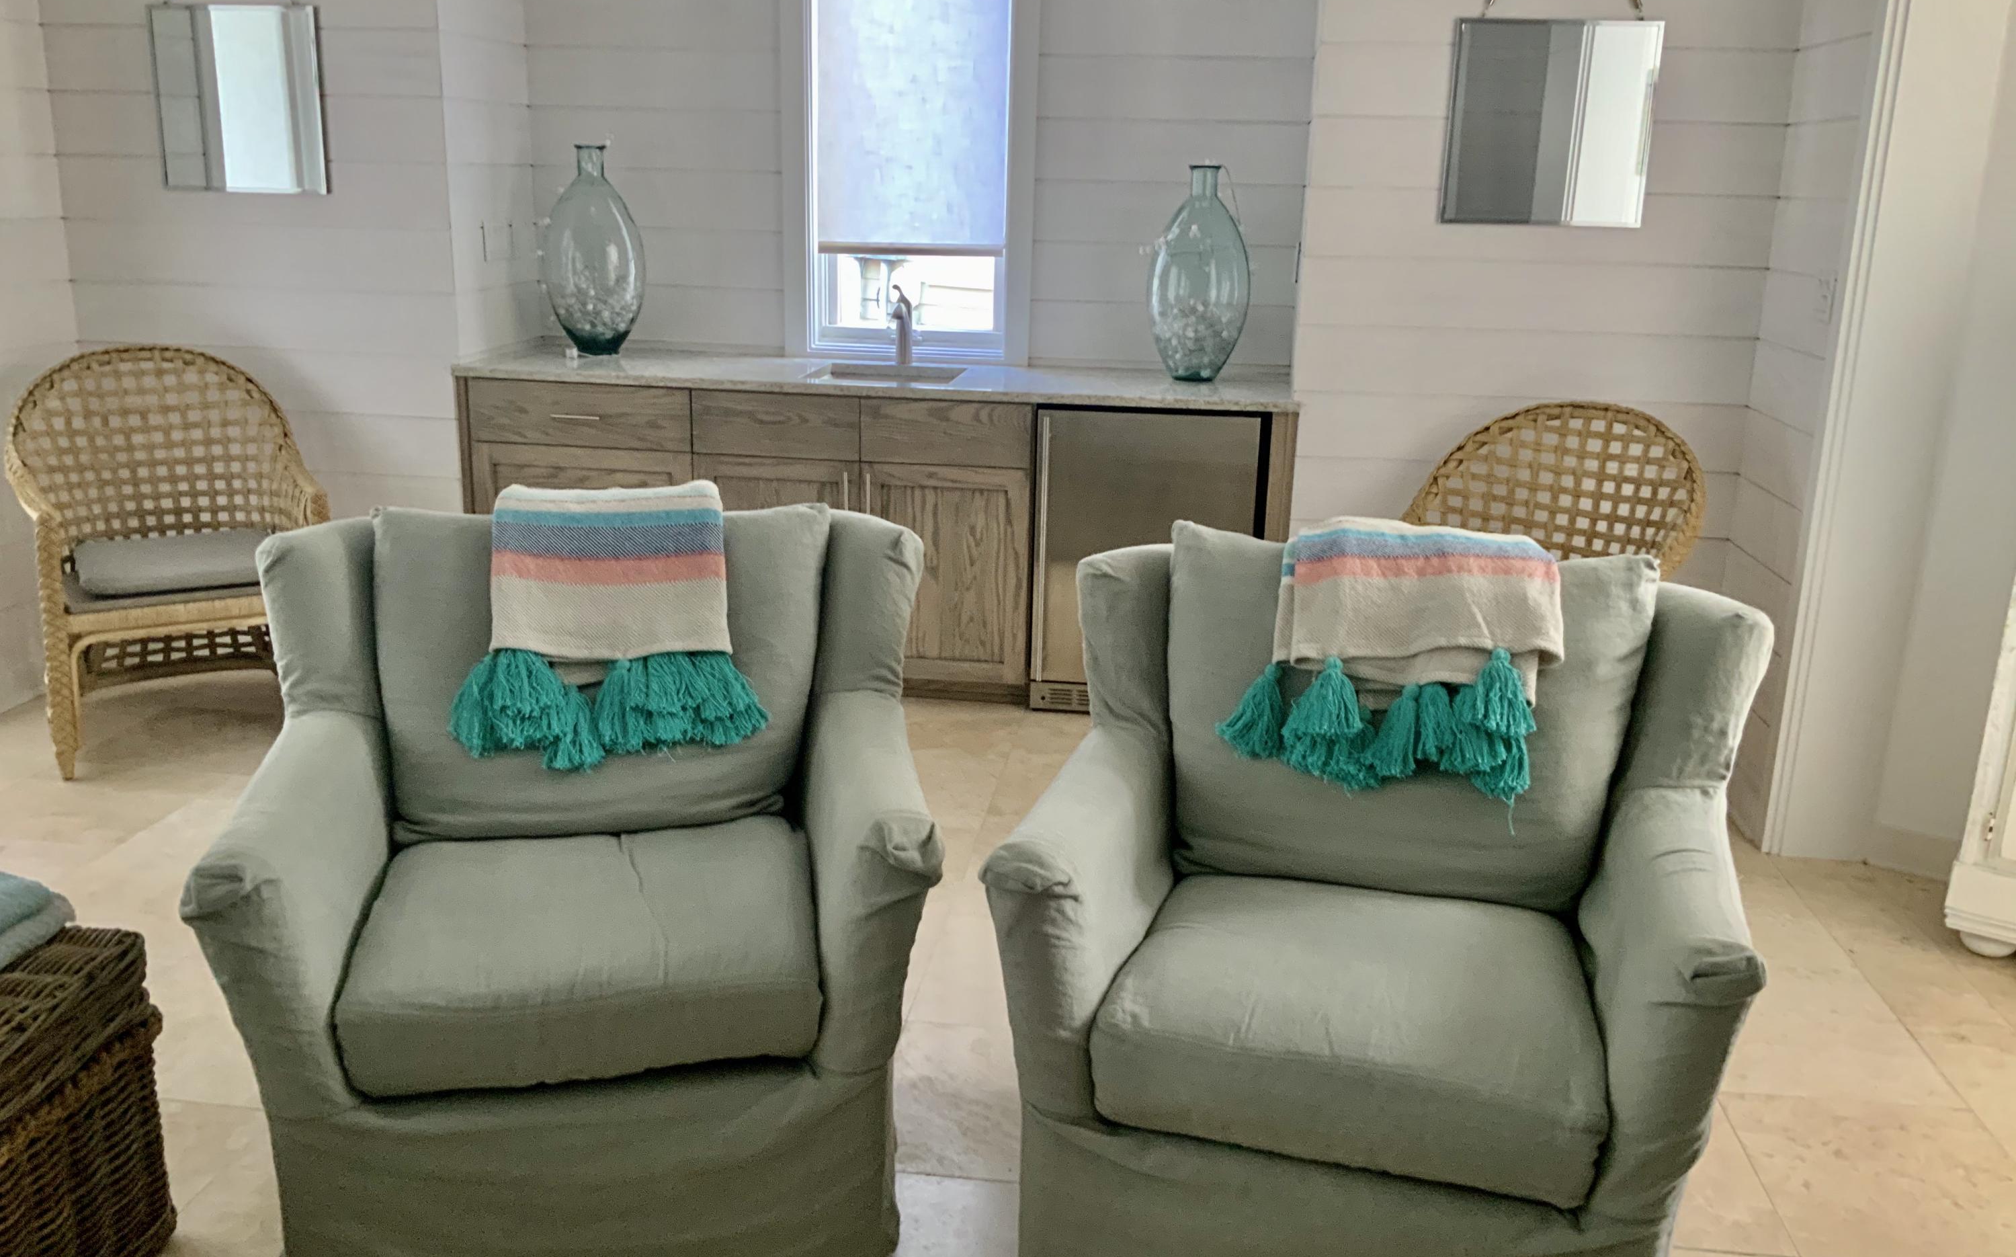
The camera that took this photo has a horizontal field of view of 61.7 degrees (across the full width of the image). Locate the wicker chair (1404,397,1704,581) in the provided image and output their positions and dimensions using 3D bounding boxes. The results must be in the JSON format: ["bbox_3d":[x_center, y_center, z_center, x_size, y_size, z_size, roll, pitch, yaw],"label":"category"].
[{"bbox_3d":[1.185,-0.028,3.968,0.630,0.950,0.640,14,19,38],"label":"wicker chair"}]

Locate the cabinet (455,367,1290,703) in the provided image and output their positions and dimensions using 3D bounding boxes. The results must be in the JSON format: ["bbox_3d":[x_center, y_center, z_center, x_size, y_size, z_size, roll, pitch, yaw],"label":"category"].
[{"bbox_3d":[-0.352,-0.295,4.920,2.290,0.889,0.600,3,15,7],"label":"cabinet"}]

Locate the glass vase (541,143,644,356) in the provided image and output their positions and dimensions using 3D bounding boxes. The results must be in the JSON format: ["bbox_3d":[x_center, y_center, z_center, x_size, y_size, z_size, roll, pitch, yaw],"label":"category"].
[{"bbox_3d":[-1.199,-1.102,4.948,0.298,0.590,0.298,3,15,7],"label":"glass vase"}]

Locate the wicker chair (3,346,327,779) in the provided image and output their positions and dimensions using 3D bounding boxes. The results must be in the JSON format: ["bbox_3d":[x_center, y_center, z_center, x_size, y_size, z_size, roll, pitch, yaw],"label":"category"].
[{"bbox_3d":[-2.082,-0.184,4.226,0.630,0.950,0.640,-6,17,-27],"label":"wicker chair"}]

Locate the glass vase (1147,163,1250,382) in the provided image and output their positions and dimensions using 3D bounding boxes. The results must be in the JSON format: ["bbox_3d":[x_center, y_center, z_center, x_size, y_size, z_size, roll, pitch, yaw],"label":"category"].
[{"bbox_3d":[0.540,-0.992,4.725,0.290,0.583,0.290,3,15,7],"label":"glass vase"}]

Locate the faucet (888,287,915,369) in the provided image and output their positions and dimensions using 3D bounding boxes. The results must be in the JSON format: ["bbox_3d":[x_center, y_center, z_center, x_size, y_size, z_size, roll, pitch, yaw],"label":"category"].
[{"bbox_3d":[-0.312,-0.865,4.862,0.060,0.225,0.190,3,15,7],"label":"faucet"}]

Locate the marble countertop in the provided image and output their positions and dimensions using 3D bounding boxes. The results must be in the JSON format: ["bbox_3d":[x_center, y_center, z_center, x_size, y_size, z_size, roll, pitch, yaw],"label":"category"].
[{"bbox_3d":[-0.344,-0.719,4.795,2.290,0.028,0.630,3,15,7],"label":"marble countertop"}]

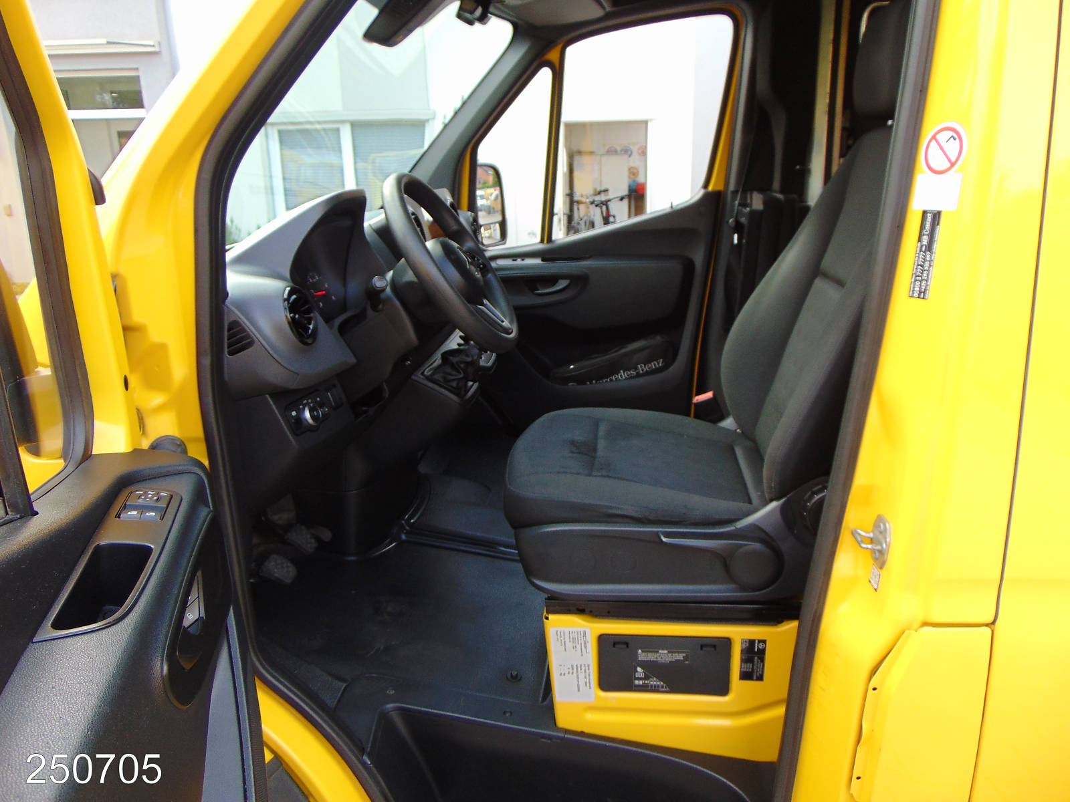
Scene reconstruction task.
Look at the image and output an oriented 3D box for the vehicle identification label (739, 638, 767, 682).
[{"bbox_3d":[0.367,0.436,1.299,0.042,0.075,0.004,0,14,6],"label":"vehicle identification label"}]

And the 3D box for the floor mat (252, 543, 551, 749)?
[{"bbox_3d":[-0.261,0.464,1.657,0.680,0.050,0.720,6,14,5],"label":"floor mat"}]

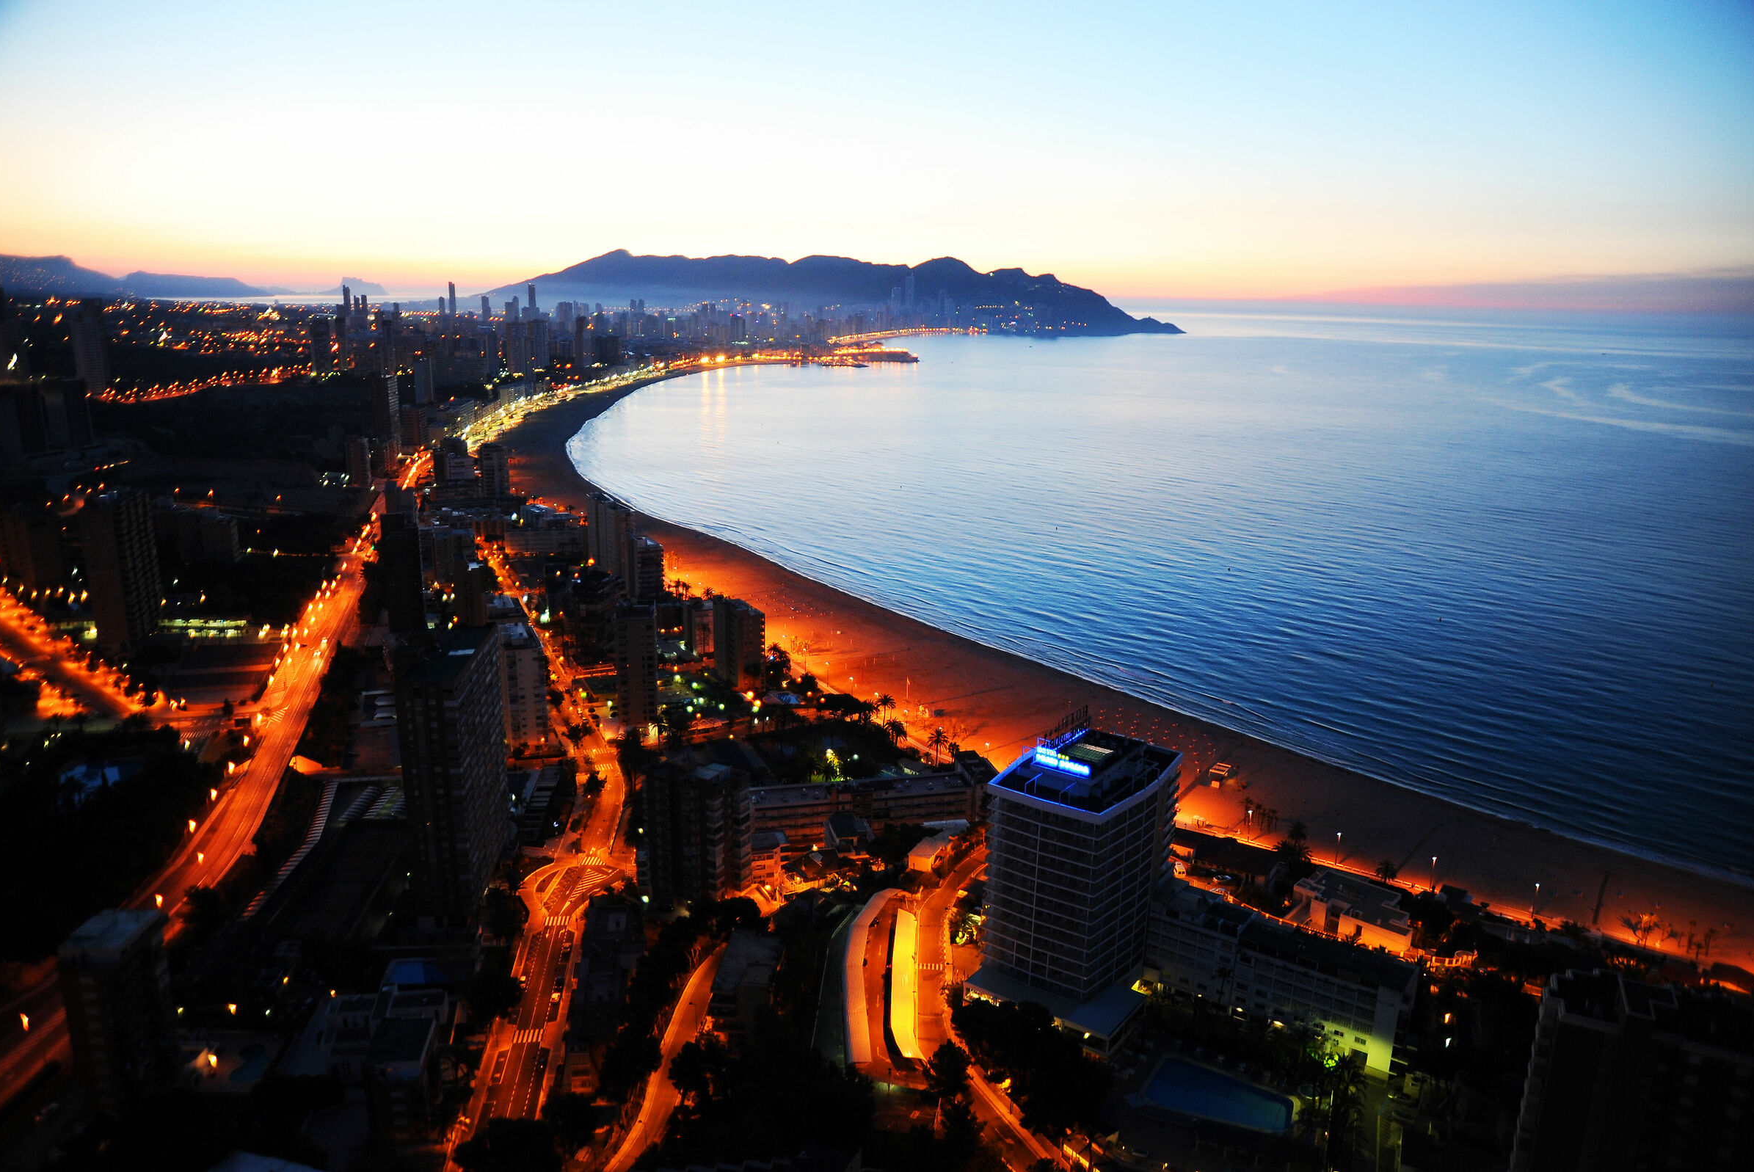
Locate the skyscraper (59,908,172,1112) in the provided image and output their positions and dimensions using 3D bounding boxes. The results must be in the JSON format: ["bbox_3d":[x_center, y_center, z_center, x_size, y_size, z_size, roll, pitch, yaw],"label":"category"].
[{"bbox_3d":[-132.890,74.750,206.790,9.200,30.950,12.640,2,14,4],"label":"skyscraper"}]

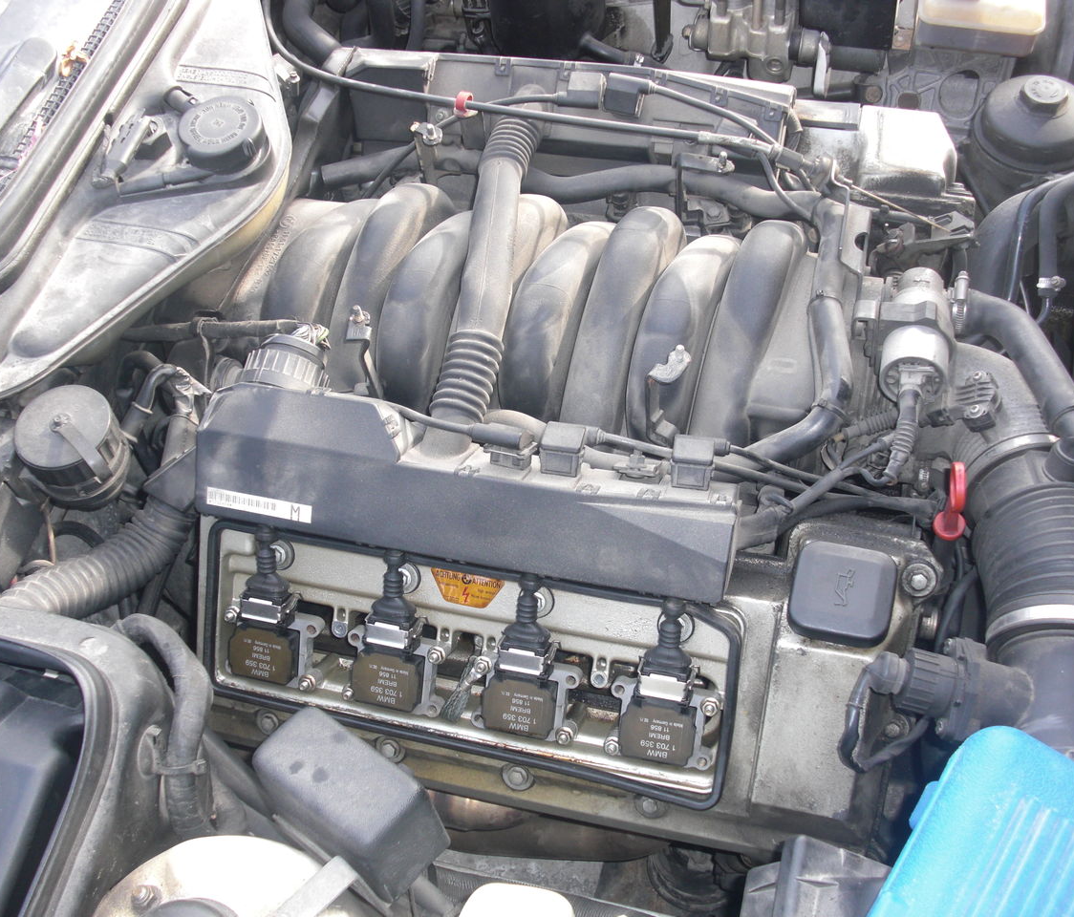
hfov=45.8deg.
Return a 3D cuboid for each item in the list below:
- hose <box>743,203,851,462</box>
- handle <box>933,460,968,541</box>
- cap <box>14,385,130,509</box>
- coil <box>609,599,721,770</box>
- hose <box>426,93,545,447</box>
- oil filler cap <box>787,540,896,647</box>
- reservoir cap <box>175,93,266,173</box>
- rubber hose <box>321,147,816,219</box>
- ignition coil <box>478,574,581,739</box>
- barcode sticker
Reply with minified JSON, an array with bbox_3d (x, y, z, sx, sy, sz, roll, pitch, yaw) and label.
[{"bbox_3d":[0.194,-0.099,0.936,0.087,0.045,0.247,3,58,9],"label":"hose"},{"bbox_3d":[0.270,0.025,0.823,0.021,0.065,0.023,6,53,16],"label":"handle"},{"bbox_3d":[-0.336,-0.010,0.927,0.069,0.052,0.069,-1,58,2],"label":"cap"},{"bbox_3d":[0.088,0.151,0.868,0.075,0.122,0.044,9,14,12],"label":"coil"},{"bbox_3d":[-0.034,-0.152,0.931,0.052,0.055,0.325,5,58,10],"label":"hose"},{"bbox_3d":[0.195,0.086,0.810,0.064,0.062,0.022,9,14,12],"label":"oil filler cap"},{"bbox_3d":[-0.244,-0.251,0.990,0.065,0.023,0.065,-1,58,2],"label":"reservoir cap"},{"bbox_3d":[0.022,-0.229,1.058,0.418,0.038,0.042,4,58,10],"label":"rubber hose"},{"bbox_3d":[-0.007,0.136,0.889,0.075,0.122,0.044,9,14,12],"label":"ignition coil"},{"bbox_3d":[-0.191,0.032,0.875,0.079,0.013,0.001,9,14,12],"label":"barcode sticker"}]

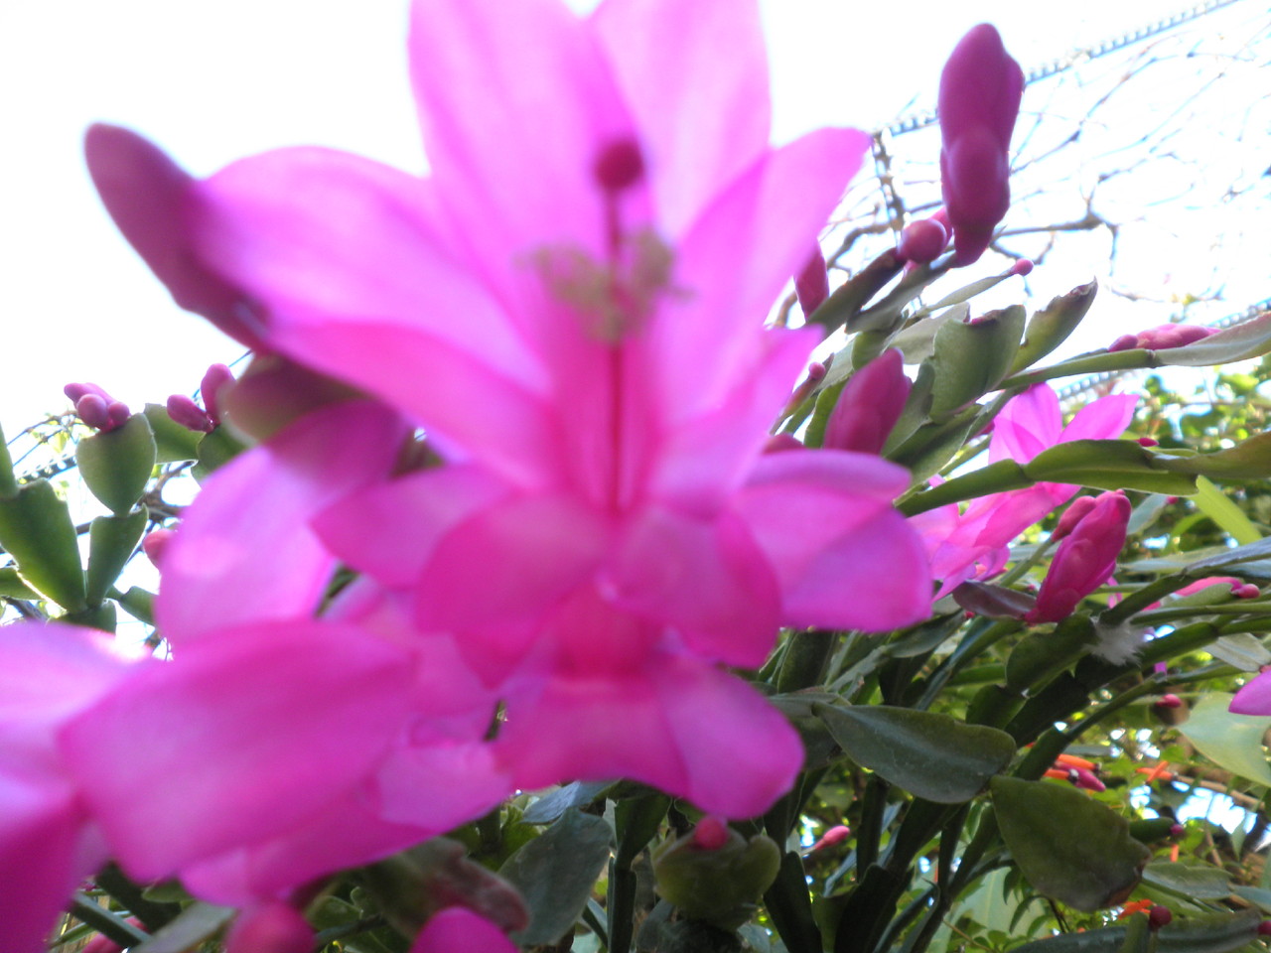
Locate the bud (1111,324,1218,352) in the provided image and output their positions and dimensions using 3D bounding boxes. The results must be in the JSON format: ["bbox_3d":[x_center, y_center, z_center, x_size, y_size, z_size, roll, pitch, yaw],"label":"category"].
[{"bbox_3d":[0.154,-0.040,0.280,0.032,0.010,0.010,-12,-11,-9],"label":"bud"}]

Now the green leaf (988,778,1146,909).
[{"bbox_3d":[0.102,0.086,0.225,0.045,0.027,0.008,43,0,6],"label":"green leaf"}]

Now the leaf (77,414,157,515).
[{"bbox_3d":[-0.157,-0.004,0.290,0.024,0.030,0.006,2,-3,-6],"label":"leaf"}]

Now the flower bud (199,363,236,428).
[{"bbox_3d":[-0.136,-0.027,0.310,0.012,0.021,0.012,6,-3,0],"label":"flower bud"}]

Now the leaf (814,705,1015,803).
[{"bbox_3d":[0.056,0.056,0.192,0.040,0.019,0.006,18,-23,0],"label":"leaf"}]

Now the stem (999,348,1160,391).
[{"bbox_3d":[0.116,-0.028,0.250,0.043,0.007,0.012,-14,-11,0],"label":"stem"}]

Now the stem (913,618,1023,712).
[{"bbox_3d":[0.096,0.054,0.275,0.042,0.010,0.008,-41,-8,-18],"label":"stem"}]

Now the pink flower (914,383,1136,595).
[{"bbox_3d":[0.118,0.004,0.290,0.044,0.068,0.045,44,-6,-12],"label":"pink flower"}]

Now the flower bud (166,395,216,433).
[{"bbox_3d":[-0.135,-0.019,0.290,0.015,0.009,0.009,34,0,0],"label":"flower bud"}]

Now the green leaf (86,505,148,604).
[{"bbox_3d":[-0.158,0.025,0.290,0.017,0.029,0.006,14,0,-11],"label":"green leaf"}]

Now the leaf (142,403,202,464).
[{"bbox_3d":[-0.151,-0.014,0.310,0.020,0.022,0.006,-32,-6,5],"label":"leaf"}]

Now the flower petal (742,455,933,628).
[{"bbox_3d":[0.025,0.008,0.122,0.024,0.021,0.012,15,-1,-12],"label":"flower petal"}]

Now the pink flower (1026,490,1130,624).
[{"bbox_3d":[0.102,0.019,0.220,0.017,0.035,0.015,35,6,0],"label":"pink flower"}]

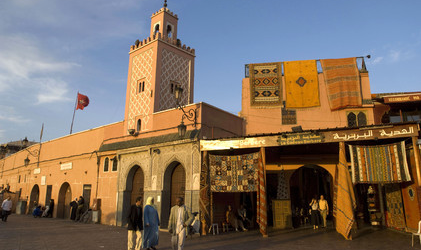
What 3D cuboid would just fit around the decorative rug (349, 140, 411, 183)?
[{"bbox_3d":[6.950,1.573,12.025,2.100,1.650,0.060,-4,-15,17],"label":"decorative rug"}]

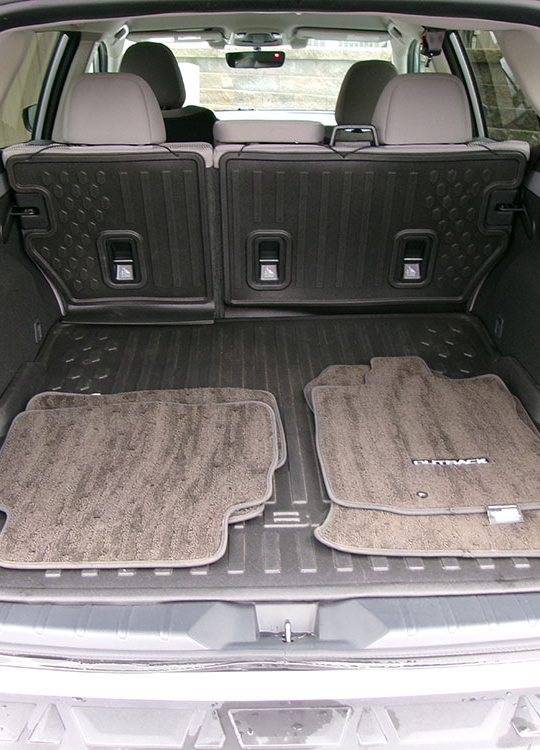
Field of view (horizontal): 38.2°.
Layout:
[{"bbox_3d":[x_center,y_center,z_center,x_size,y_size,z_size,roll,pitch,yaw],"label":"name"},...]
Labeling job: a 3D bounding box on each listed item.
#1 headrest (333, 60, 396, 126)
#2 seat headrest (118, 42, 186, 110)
[{"bbox_3d":[0.348,-0.958,2.650,0.240,0.210,0.115,-1,35,-2],"label":"headrest"},{"bbox_3d":[-0.401,-1.008,2.630,0.240,0.210,0.115,-1,35,-2],"label":"seat headrest"}]

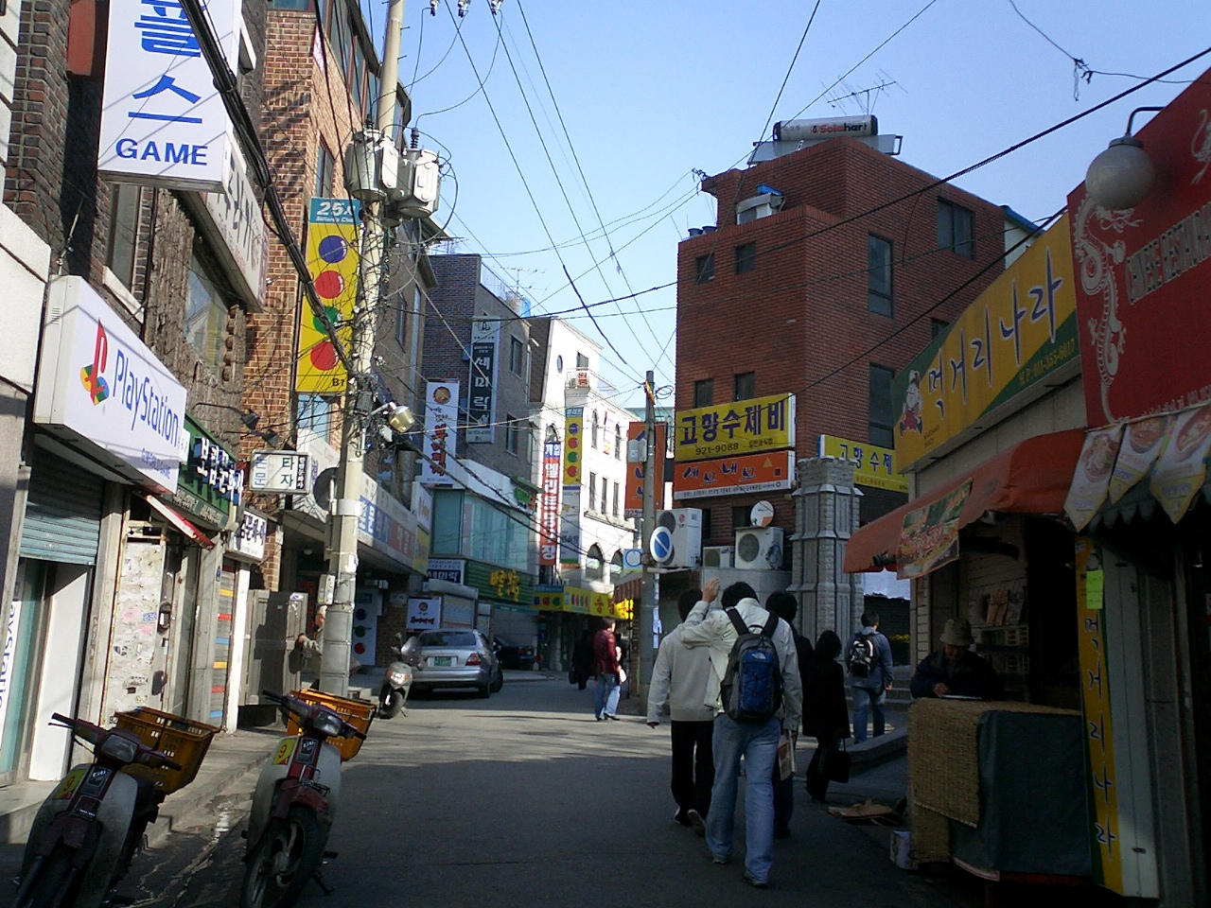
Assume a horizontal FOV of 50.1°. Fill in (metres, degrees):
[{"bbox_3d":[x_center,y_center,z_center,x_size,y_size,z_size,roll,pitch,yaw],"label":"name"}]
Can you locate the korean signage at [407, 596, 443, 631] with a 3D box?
[{"bbox_3d":[-4.427,3.928,31.797,0.800,0.780,0.220,1,-11,7],"label":"korean signage"}]

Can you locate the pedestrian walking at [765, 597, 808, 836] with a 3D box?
[{"bbox_3d":[1.270,1.900,9.470,0.500,1.740,0.420,1,-11,3],"label":"pedestrian walking"}]

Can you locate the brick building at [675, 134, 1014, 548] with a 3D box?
[{"bbox_3d":[5.296,-0.206,28.775,7.500,11.900,3.900,12,-14,-42],"label":"brick building"}]

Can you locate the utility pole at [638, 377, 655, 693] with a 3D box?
[{"bbox_3d":[0.758,1.513,23.027,0.280,6.190,0.280,2,-11,0],"label":"utility pole"}]

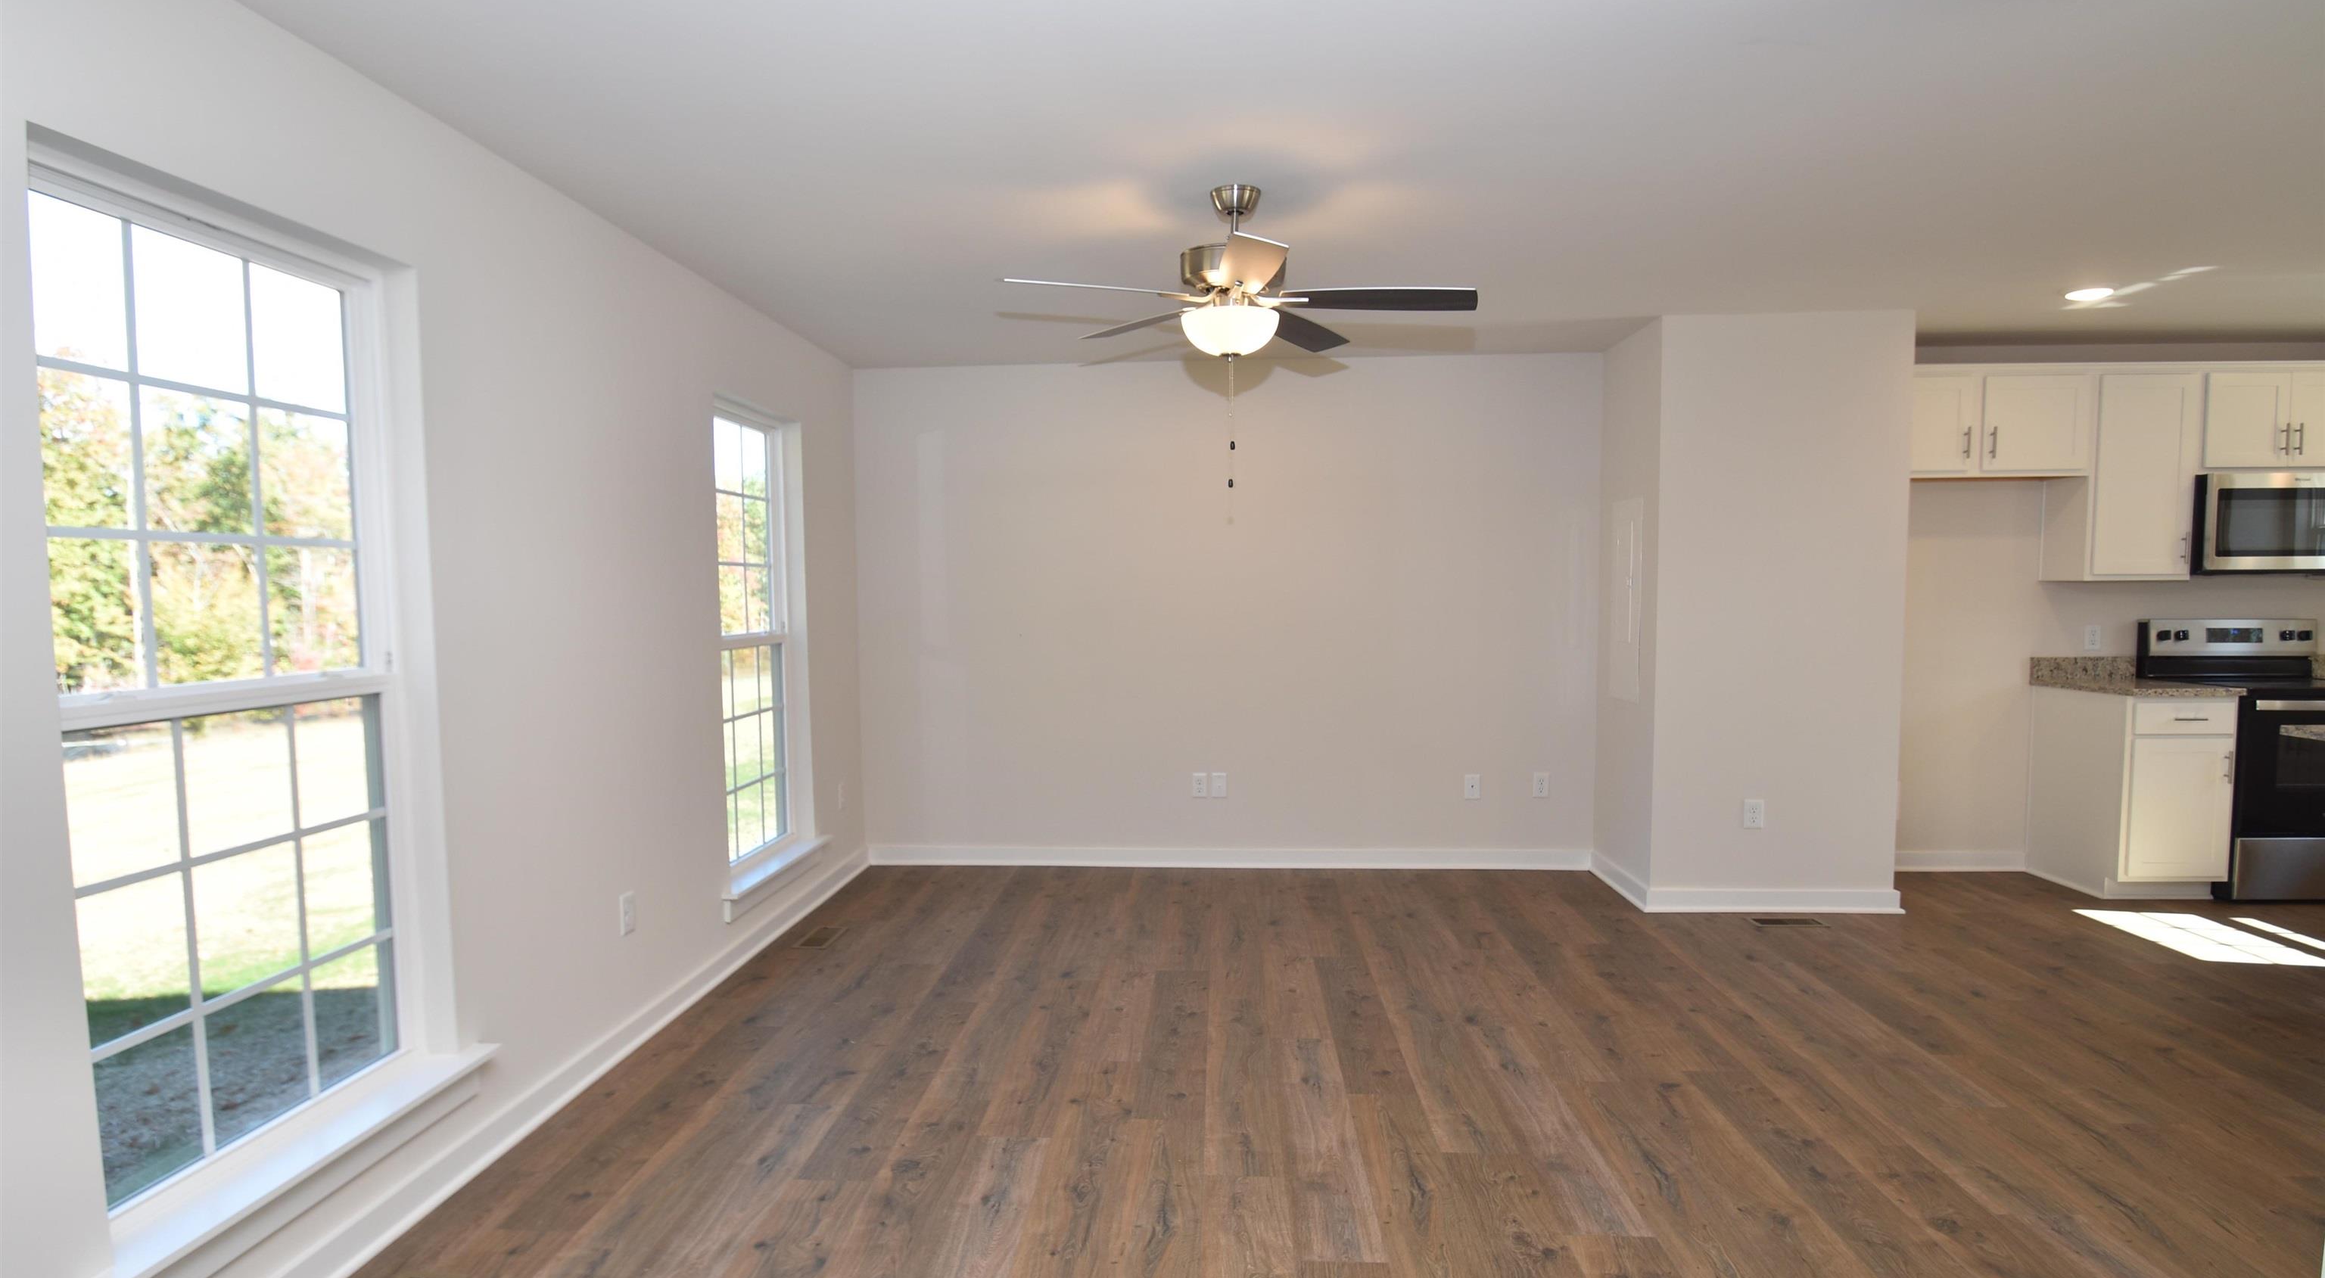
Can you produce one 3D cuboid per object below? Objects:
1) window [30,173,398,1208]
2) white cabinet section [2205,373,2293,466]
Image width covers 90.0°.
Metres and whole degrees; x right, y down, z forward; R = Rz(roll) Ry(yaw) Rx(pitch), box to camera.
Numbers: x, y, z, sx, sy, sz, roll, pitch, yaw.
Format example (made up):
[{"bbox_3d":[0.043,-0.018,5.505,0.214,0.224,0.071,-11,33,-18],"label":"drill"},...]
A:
[{"bbox_3d":[-1.751,0.107,2.232,0.075,1.720,0.820,0,3,3],"label":"window"},{"bbox_3d":[4.710,-0.955,5.186,0.352,0.409,0.313,0,3,3],"label":"white cabinet section"}]

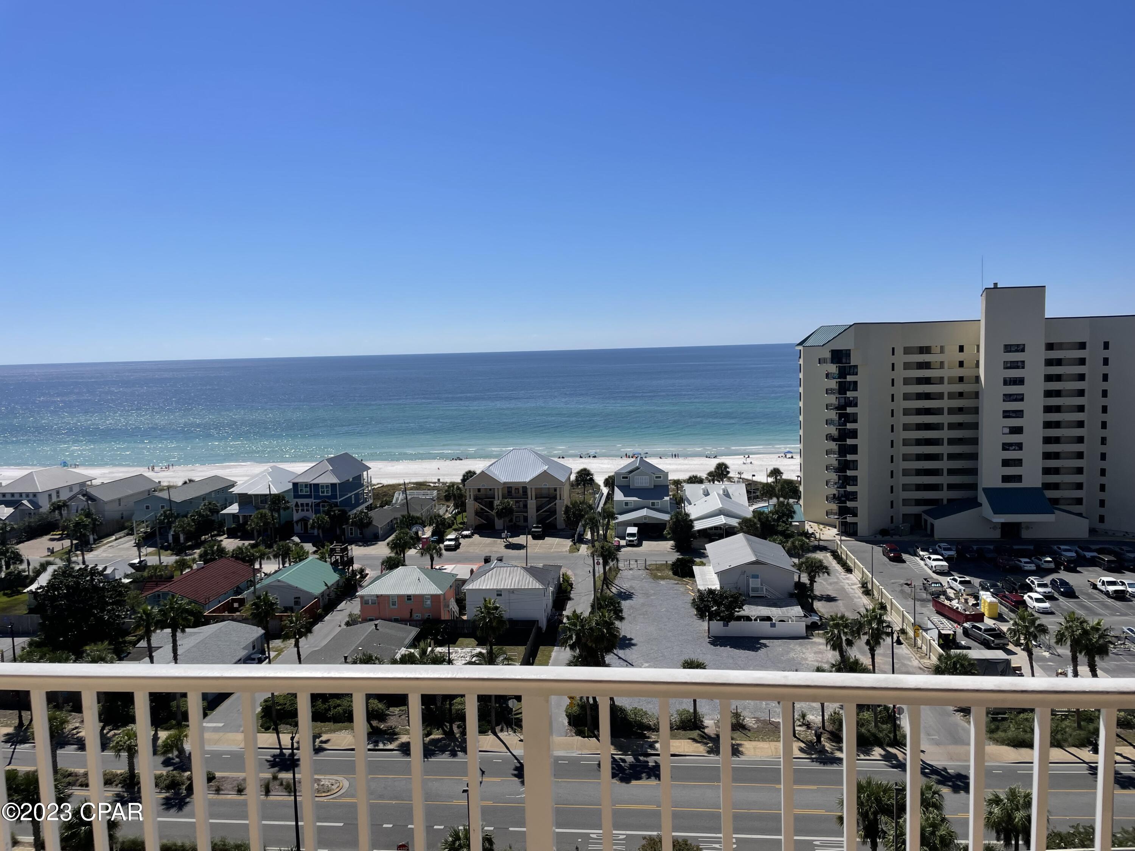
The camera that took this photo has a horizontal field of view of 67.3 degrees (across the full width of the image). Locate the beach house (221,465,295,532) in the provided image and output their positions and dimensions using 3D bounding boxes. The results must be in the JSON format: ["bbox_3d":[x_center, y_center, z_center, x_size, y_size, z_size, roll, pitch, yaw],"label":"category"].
[{"bbox_3d":[-58.759,14.627,167.626,12.000,11.400,17.500,-1,5,5],"label":"beach house"}]

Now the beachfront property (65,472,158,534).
[{"bbox_3d":[-92.667,15.982,175.360,9.000,9.000,20.200,-1,5,6],"label":"beachfront property"}]

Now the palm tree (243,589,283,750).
[{"bbox_3d":[-27.777,21.450,78.971,3.700,12.352,3.700,-1,5,0],"label":"palm tree"}]

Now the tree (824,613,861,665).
[{"bbox_3d":[23.861,21.467,73.822,3.290,10.540,3.290,-1,5,6],"label":"tree"}]

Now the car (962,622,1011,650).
[{"bbox_3d":[48.515,24.274,99.252,2.050,1.950,5.900,-2,5,-5],"label":"car"}]

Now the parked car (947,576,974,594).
[{"bbox_3d":[53.051,21.379,113.921,2.000,1.870,5.650,-1,5,6],"label":"parked car"}]

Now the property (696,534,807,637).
[{"bbox_3d":[22.903,19.815,109.306,12.200,7.400,22.000,-1,5,6],"label":"property"}]

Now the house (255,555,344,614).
[{"bbox_3d":[-37.346,21.881,118.476,10.500,4.800,12.300,-1,5,5],"label":"house"}]

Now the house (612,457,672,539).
[{"bbox_3d":[14.994,13.322,168.372,11.200,12.900,20.000,-1,5,6],"label":"house"}]

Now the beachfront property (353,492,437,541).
[{"bbox_3d":[-35.708,18.235,175.018,11.200,4.600,26.000,-1,5,6],"label":"beachfront property"}]

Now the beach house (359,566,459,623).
[{"bbox_3d":[-19.543,21.212,105.956,10.400,7.500,9.200,-1,5,5],"label":"beach house"}]

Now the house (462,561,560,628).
[{"bbox_3d":[-6.985,20.832,108.251,10.300,7.200,11.800,-1,5,5],"label":"house"}]

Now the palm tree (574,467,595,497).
[{"bbox_3d":[3.579,14.166,180.559,4.200,9.600,4.200,-1,5,6],"label":"palm tree"}]

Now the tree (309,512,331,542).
[{"bbox_3d":[-44.397,18.518,153.761,3.800,5.442,3.800,-1,5,0],"label":"tree"}]

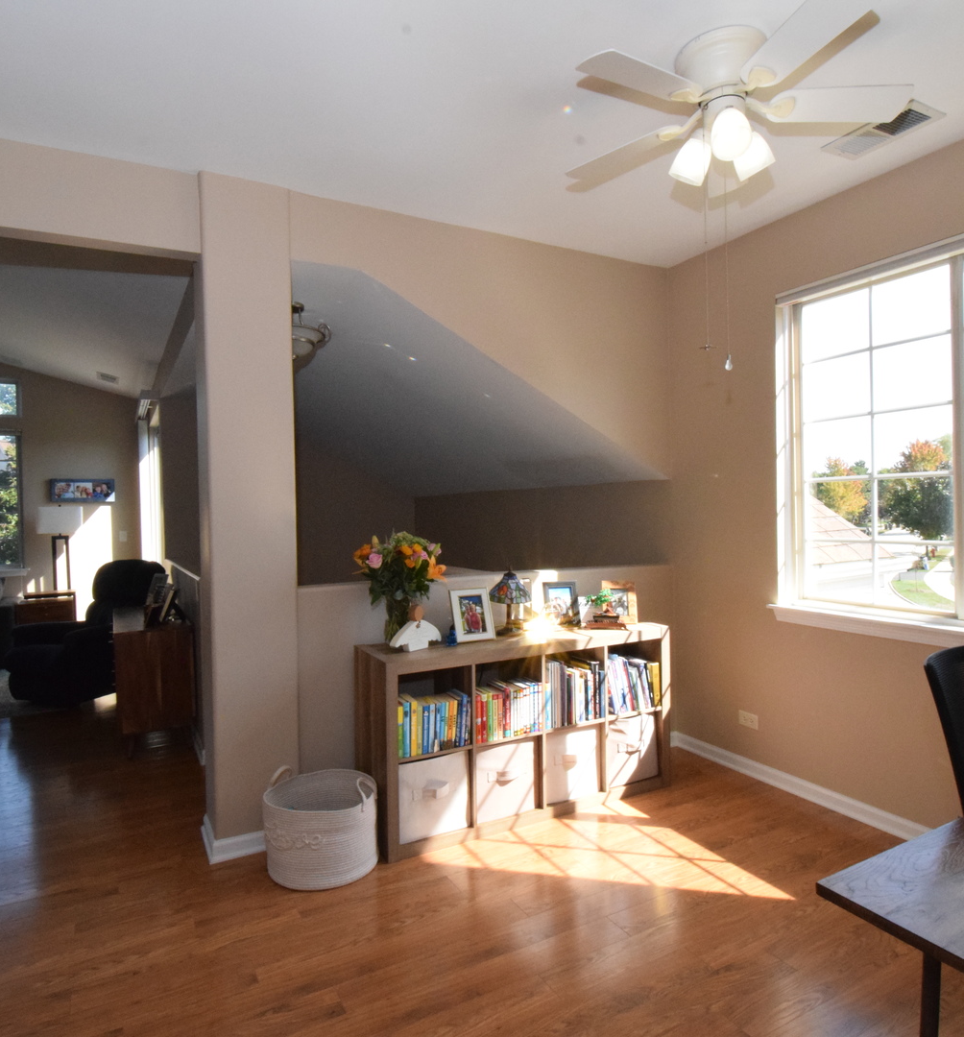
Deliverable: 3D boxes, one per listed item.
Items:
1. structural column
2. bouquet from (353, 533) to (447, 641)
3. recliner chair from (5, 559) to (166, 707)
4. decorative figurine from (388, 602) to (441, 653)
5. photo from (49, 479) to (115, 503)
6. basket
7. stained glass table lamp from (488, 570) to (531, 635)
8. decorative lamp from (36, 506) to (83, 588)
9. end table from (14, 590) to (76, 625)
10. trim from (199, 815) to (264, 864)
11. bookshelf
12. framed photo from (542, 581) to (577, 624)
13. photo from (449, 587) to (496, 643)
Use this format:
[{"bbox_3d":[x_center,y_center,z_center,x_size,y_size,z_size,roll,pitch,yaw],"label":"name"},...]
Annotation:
[{"bbox_3d":[-0.974,-0.028,2.699,0.335,2.640,0.230,-2,1,-29],"label":"structural column"},{"bbox_3d":[-0.359,0.316,2.860,0.410,0.490,0.370,-2,1,-28],"label":"bouquet"},{"bbox_3d":[-3.019,0.836,4.998,0.840,0.990,0.880,-1,1,24],"label":"recliner chair"},{"bbox_3d":[-0.272,0.455,2.721,0.215,0.190,0.055,-1,1,-34],"label":"decorative figurine"},{"bbox_3d":[-4.192,-0.287,6.806,0.583,0.240,0.035,-2,1,-28],"label":"photo"},{"bbox_3d":[-0.620,1.169,2.520,0.420,0.310,0.420,-1,1,0],"label":"basket"},{"bbox_3d":[0.136,0.388,3.090,0.200,0.325,0.200,-2,1,-28],"label":"stained glass table lamp"},{"bbox_3d":[-4.237,0.321,6.519,0.390,0.870,0.320,-1,1,-28],"label":"decorative lamp"},{"bbox_3d":[-4.331,1.044,6.471,0.500,0.580,0.500,-1,1,-28],"label":"end table"},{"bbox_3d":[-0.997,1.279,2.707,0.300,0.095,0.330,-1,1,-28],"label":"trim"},{"bbox_3d":[0.184,0.923,2.971,1.430,0.765,0.395,-1,1,-29],"label":"bookshelf"},{"bbox_3d":[0.388,0.424,3.182,0.190,0.220,0.070,-1,1,-28],"label":"framed photo"},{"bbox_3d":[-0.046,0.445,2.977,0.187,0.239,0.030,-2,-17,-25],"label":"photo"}]

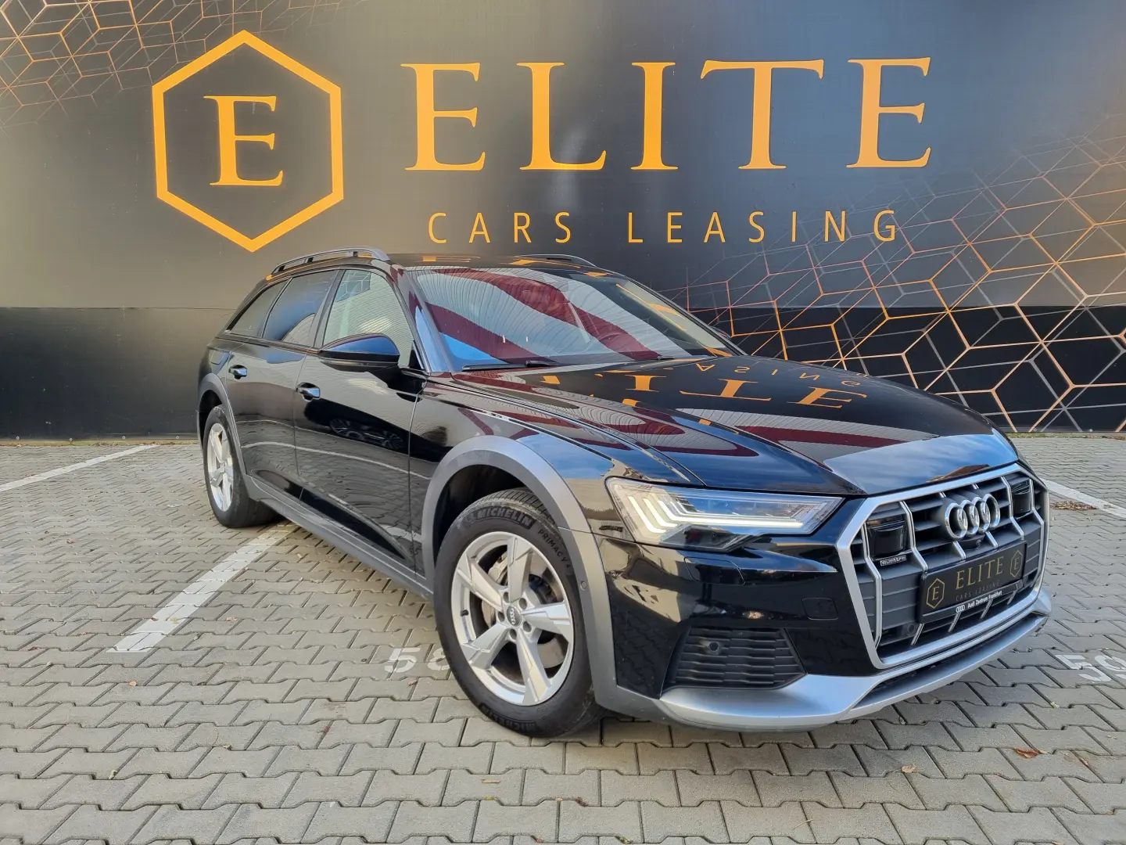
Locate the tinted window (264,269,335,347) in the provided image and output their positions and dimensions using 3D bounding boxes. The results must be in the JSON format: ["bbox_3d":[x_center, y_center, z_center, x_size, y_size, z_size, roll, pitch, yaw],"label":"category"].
[{"bbox_3d":[-1.270,-0.545,4.059,0.070,0.399,0.840,28,-11,-36],"label":"tinted window"}]

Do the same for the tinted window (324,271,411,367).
[{"bbox_3d":[-0.778,-0.436,3.393,0.070,0.448,0.990,28,-11,-36],"label":"tinted window"}]

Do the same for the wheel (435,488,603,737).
[{"bbox_3d":[-0.072,0.542,2.447,0.700,0.700,0.230,7,10,42],"label":"wheel"}]

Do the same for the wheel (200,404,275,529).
[{"bbox_3d":[-1.823,0.241,4.770,0.230,0.700,0.700,-5,9,-37],"label":"wheel"}]

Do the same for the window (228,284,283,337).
[{"bbox_3d":[-1.680,-0.625,4.622,0.070,0.326,0.640,28,-11,-36],"label":"window"}]

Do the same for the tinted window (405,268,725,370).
[{"bbox_3d":[0.057,-0.450,3.526,1.450,0.130,0.760,-5,41,-37],"label":"tinted window"}]

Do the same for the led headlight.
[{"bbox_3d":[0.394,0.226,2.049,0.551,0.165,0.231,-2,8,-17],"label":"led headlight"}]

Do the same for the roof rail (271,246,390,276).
[{"bbox_3d":[-1.201,-0.799,4.212,0.060,0.090,1.540,-5,9,-37],"label":"roof rail"}]

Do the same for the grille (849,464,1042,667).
[{"bbox_3d":[1.077,0.354,2.259,1.060,0.410,0.170,-5,9,-37],"label":"grille"}]

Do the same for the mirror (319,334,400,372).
[{"bbox_3d":[-0.704,-0.244,2.970,0.260,0.150,0.190,-5,9,-37],"label":"mirror"}]

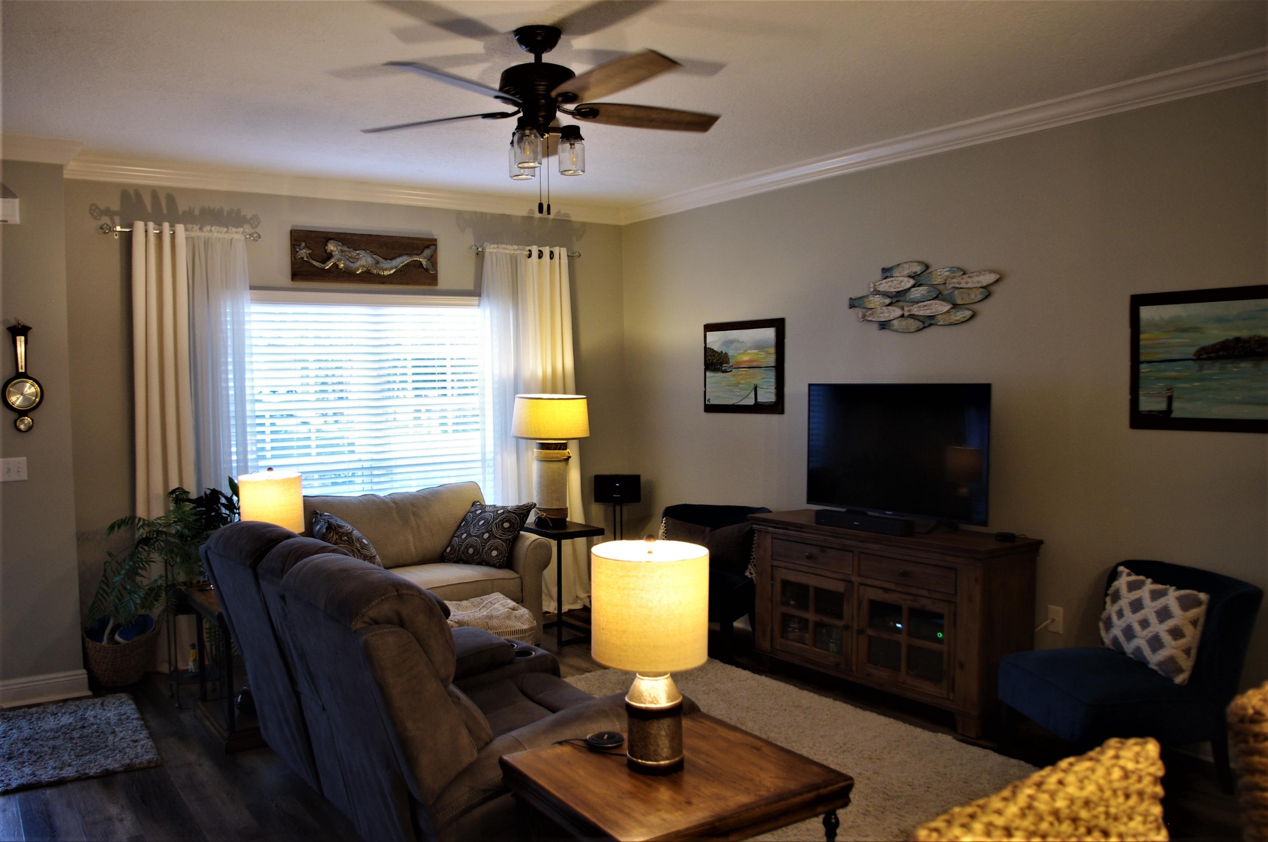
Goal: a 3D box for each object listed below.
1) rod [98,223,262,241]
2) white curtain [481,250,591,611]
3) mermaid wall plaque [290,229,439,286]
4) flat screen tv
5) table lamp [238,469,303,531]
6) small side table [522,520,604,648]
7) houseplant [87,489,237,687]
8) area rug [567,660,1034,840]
[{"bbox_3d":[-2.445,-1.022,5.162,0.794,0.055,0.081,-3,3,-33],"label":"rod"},{"bbox_3d":[-0.667,0.058,6.327,0.759,2.421,0.141,-3,3,-33],"label":"white curtain"},{"bbox_3d":[-1.623,-0.981,5.778,0.897,0.298,0.040,-3,3,-33],"label":"mermaid wall plaque"},{"bbox_3d":[1.263,0.137,4.684,0.070,0.639,1.102,-3,4,-36],"label":"flat screen tv"},{"bbox_3d":[-1.701,0.523,4.461,0.307,0.590,0.307,-3,3,-37],"label":"table lamp"},{"bbox_3d":[-0.445,0.983,5.824,0.338,0.655,0.433,-3,3,-37],"label":"small side table"},{"bbox_3d":[-2.350,0.878,4.811,0.665,0.998,0.585,-3,3,-37],"label":"houseplant"},{"bbox_3d":[0.398,1.361,3.907,1.590,0.030,2.410,-3,4,-36],"label":"area rug"}]

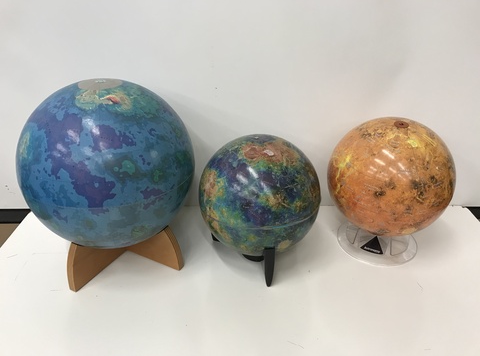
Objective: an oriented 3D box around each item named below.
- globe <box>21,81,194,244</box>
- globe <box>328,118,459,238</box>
[{"bbox_3d":[-0.315,-0.034,0.951,0.406,0.406,0.406,0,29,0],"label":"globe"},{"bbox_3d":[0.381,-0.003,0.999,0.305,0.305,0.305,0,29,0],"label":"globe"}]

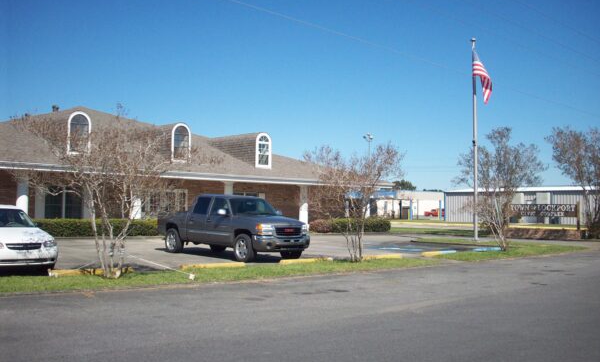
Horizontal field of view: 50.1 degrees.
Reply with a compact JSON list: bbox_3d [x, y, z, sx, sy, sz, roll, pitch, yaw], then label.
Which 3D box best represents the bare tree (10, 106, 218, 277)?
[{"bbox_3d":[-4.099,0.222,14.196,4.500,3.720,4.100,1,-2,0],"label":"bare tree"}]

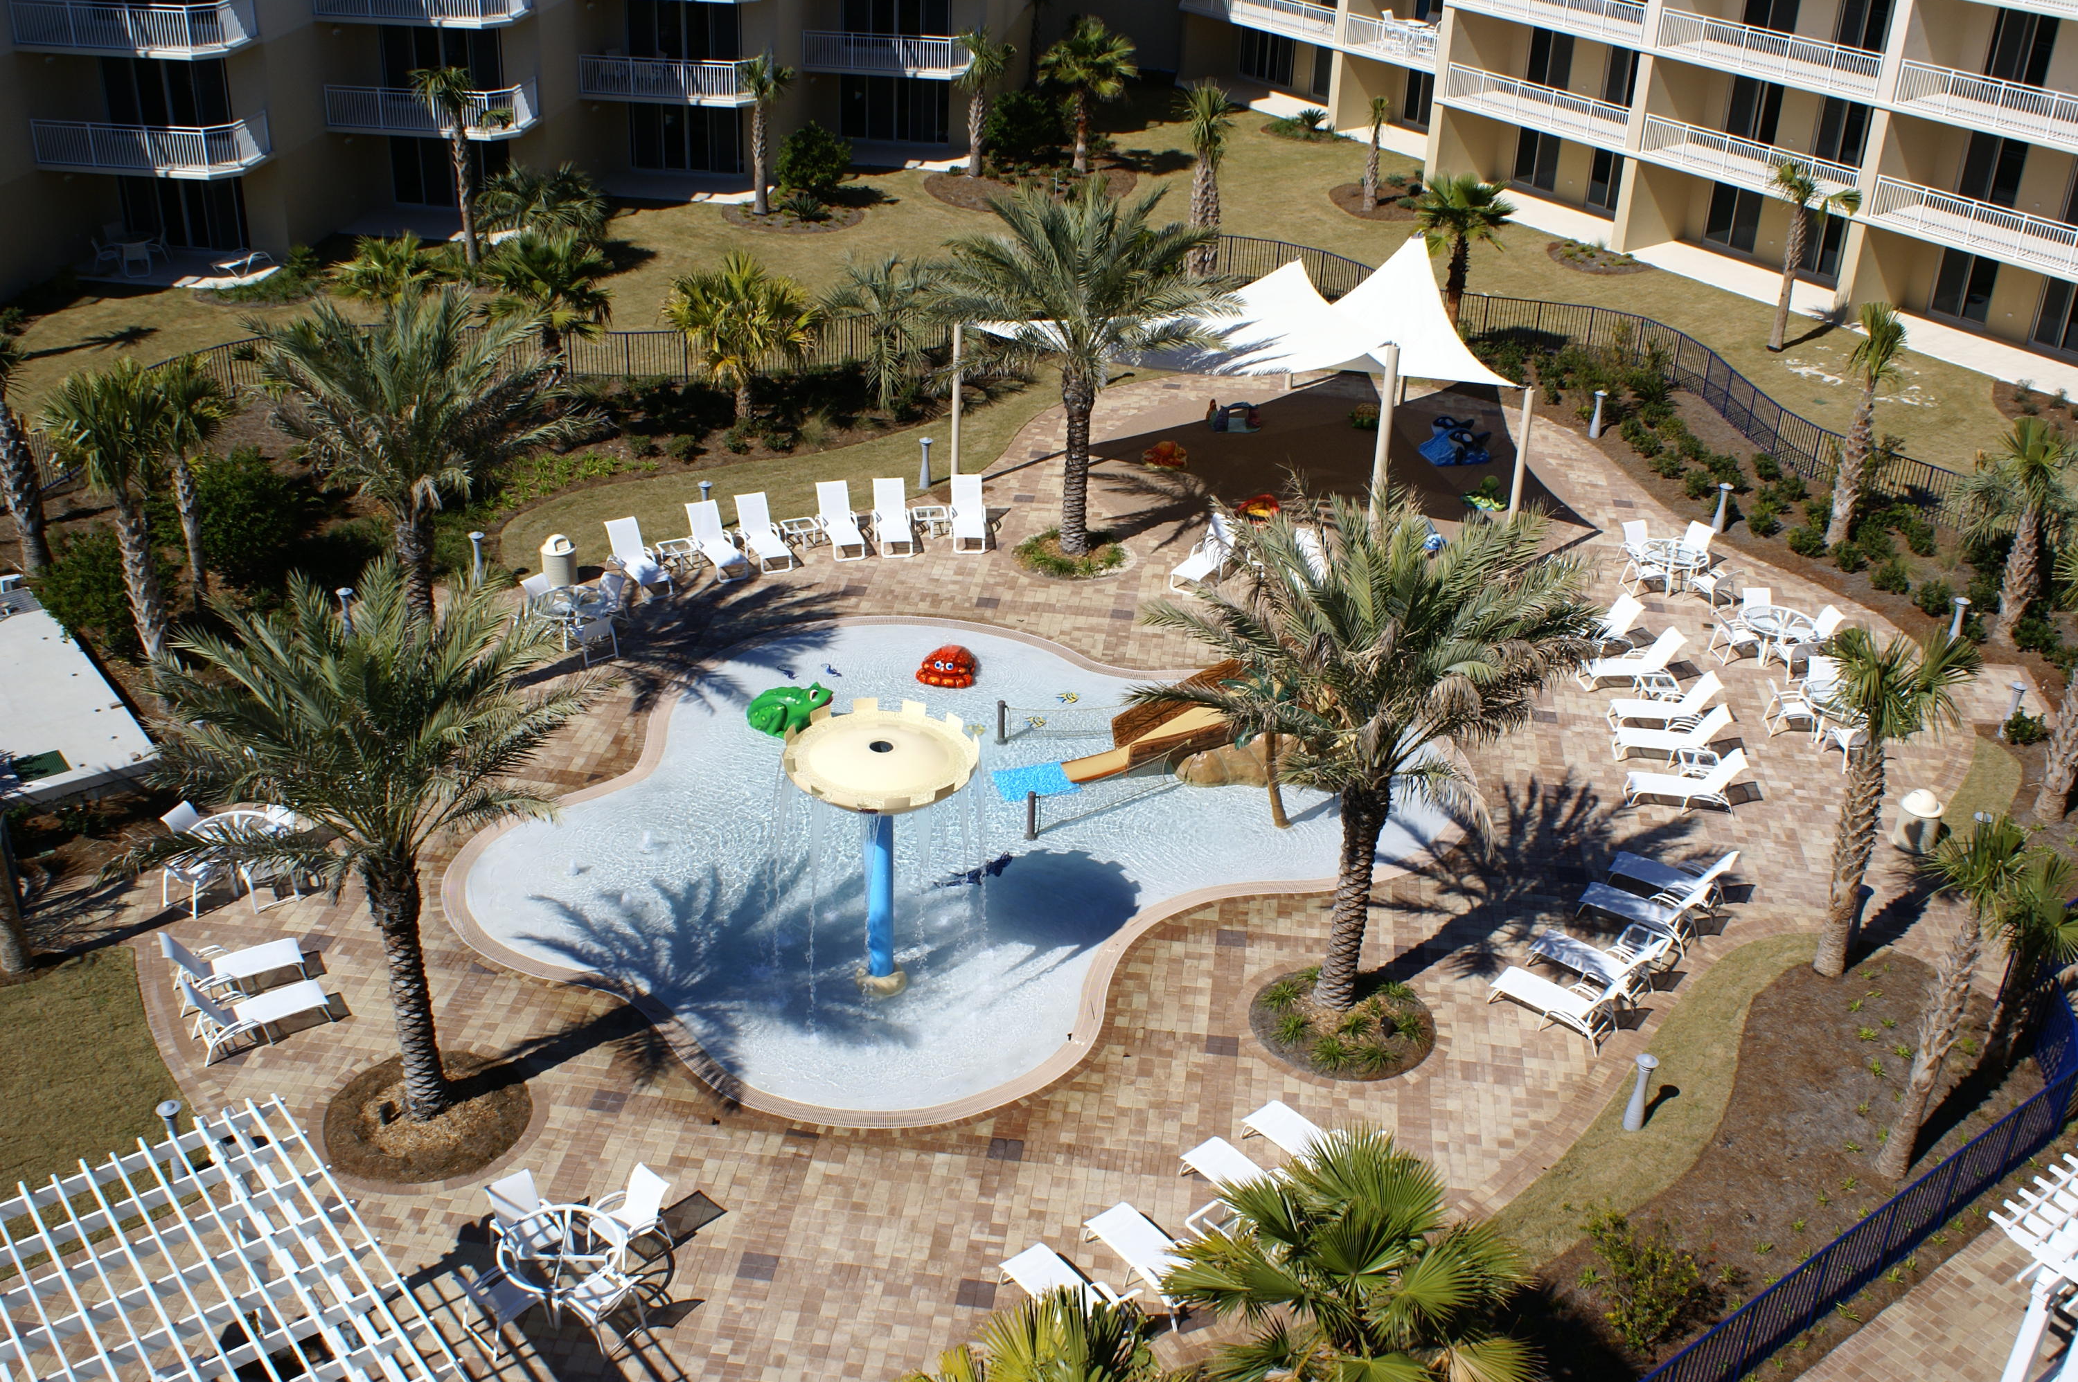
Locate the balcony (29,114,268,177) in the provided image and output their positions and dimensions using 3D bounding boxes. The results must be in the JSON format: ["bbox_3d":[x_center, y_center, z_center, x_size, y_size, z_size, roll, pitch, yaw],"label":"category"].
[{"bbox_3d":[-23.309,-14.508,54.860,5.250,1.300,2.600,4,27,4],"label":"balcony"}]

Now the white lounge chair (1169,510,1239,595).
[{"bbox_3d":[3.200,-2.596,39.917,0.700,0.920,1.750,16,33,25],"label":"white lounge chair"}]

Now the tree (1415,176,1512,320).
[{"bbox_3d":[10.897,-11.025,53.564,2.616,4.226,2.616,2,27,0],"label":"tree"}]

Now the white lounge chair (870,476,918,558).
[{"bbox_3d":[-2.865,-3.412,41.034,0.700,0.940,1.740,-3,30,-8],"label":"white lounge chair"}]

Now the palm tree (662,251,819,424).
[{"bbox_3d":[-6.687,-7.759,46.328,3.421,3.673,3.321,2,27,0],"label":"palm tree"}]

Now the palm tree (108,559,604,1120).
[{"bbox_3d":[-7.535,2.073,23.561,5.800,6.700,5.600,2,27,0],"label":"palm tree"}]

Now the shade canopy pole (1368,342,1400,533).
[{"bbox_3d":[6.516,-4.386,39.766,0.210,4.600,0.210,2,27,-1],"label":"shade canopy pole"}]

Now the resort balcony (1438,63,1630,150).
[{"bbox_3d":[16.238,-18.487,65.579,2.113,1.308,8.352,-14,31,-30],"label":"resort balcony"}]

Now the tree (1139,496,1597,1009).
[{"bbox_3d":[3.927,1.113,25.959,5.500,6.500,5.500,2,27,-1],"label":"tree"}]

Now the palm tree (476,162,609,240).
[{"bbox_3d":[-13.548,-12.924,56.965,3.522,2.818,3.421,2,27,0],"label":"palm tree"}]

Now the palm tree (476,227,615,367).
[{"bbox_3d":[-11.191,-8.774,47.664,3.000,3.500,3.000,2,27,0],"label":"palm tree"}]

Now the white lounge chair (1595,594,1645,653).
[{"bbox_3d":[9.893,-1.085,37.049,1.750,0.960,0.680,-9,29,-21],"label":"white lounge chair"}]

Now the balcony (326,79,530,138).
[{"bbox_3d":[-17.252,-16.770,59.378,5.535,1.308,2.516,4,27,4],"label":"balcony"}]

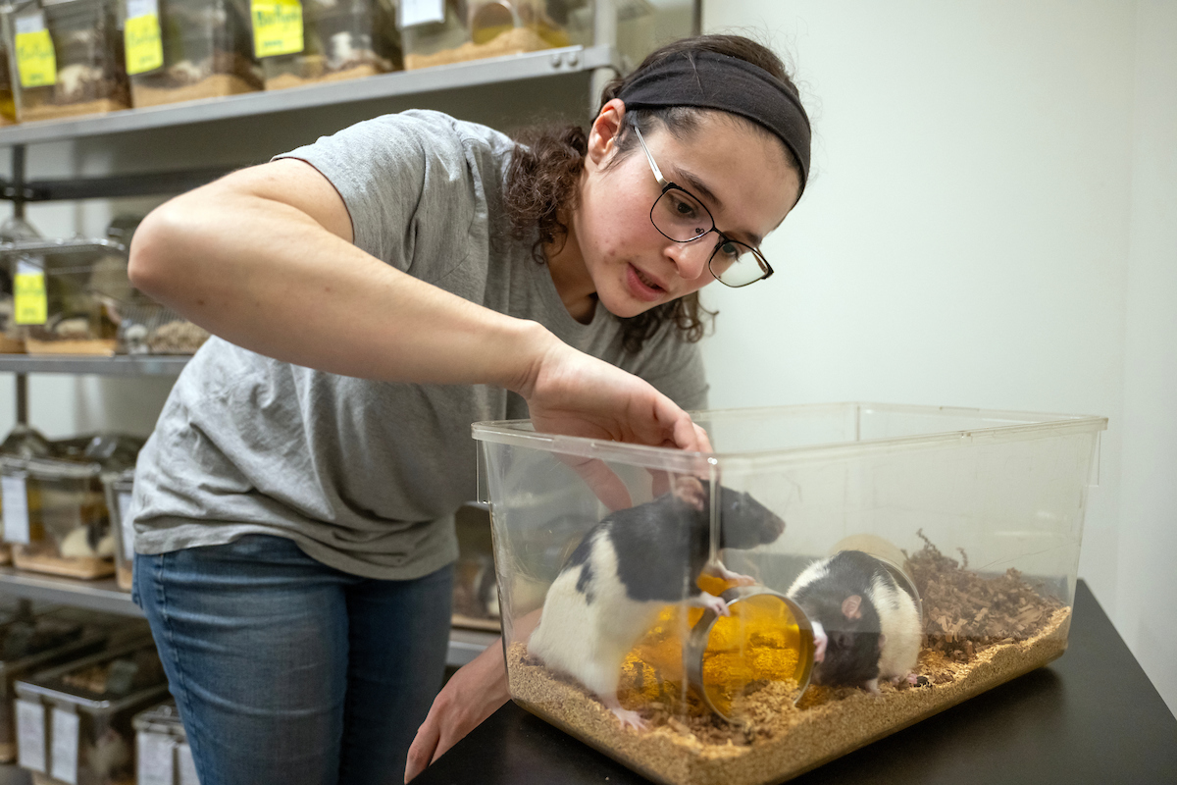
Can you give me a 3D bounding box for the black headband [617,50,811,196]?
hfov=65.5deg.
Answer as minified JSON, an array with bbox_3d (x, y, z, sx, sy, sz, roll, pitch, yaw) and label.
[{"bbox_3d":[0.107,-0.227,0.828,0.203,0.068,0.166,8,-22,45],"label":"black headband"}]

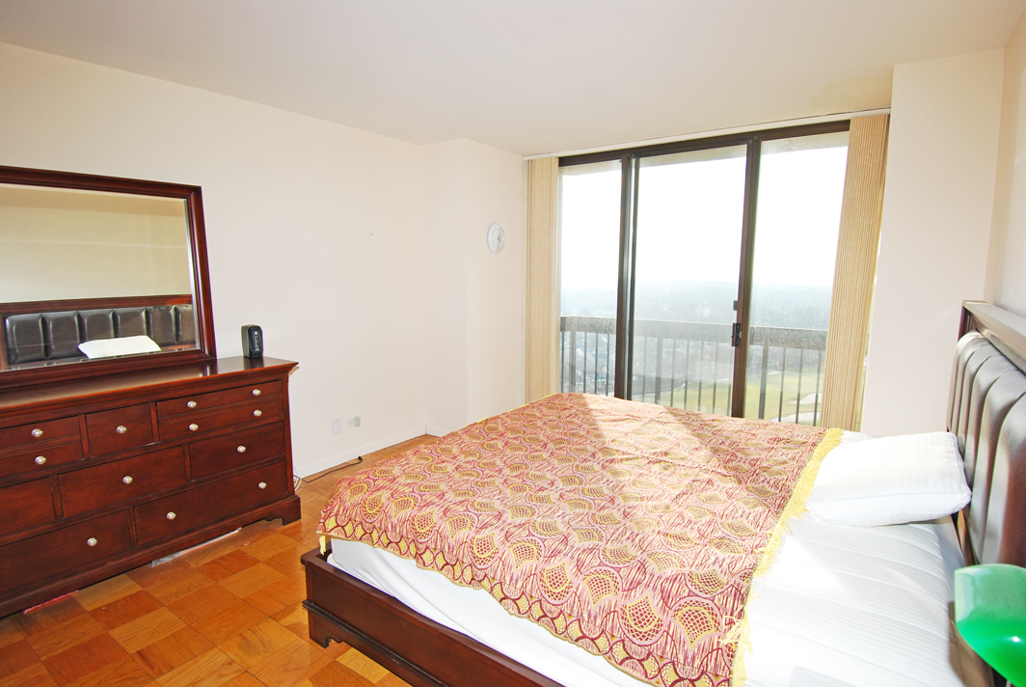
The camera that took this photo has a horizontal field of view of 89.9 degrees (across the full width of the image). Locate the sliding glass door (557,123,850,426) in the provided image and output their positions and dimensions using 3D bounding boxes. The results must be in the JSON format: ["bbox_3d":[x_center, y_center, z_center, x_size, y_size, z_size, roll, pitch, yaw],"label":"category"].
[{"bbox_3d":[1.278,-0.337,3.984,2.500,2.420,0.120,6,10,35],"label":"sliding glass door"}]

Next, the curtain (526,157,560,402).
[{"bbox_3d":[0.278,-0.448,4.618,0.350,2.420,0.110,6,10,35],"label":"curtain"}]

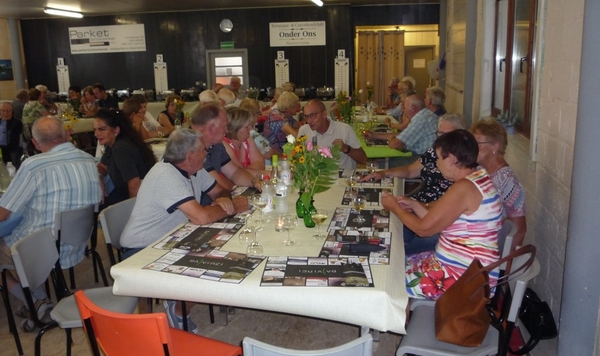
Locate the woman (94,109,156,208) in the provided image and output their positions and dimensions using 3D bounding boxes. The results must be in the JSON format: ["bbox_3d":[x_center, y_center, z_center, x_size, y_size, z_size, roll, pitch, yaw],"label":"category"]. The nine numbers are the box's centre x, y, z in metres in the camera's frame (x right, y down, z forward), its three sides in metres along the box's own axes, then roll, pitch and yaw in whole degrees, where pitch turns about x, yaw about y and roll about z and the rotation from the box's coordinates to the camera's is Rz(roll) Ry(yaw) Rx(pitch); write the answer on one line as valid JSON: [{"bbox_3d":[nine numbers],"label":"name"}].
[{"bbox_3d":[-1.399,0.141,3.919,0.740,1.280,0.500,-4,12,-14],"label":"woman"}]

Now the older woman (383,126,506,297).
[{"bbox_3d":[0.675,0.374,2.598,0.680,1.230,0.500,1,12,13],"label":"older woman"}]

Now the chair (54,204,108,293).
[{"bbox_3d":[-1.633,0.494,3.433,0.530,0.790,0.460,1,12,10],"label":"chair"}]

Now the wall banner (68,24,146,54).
[{"bbox_3d":[-4.671,-3.354,12.605,1.980,0.640,0.030,1,12,10],"label":"wall banner"}]

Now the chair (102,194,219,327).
[{"bbox_3d":[-0.810,0.550,3.043,0.530,0.790,0.460,1,12,10],"label":"chair"}]

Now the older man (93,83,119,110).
[{"bbox_3d":[-3.878,-1.132,10.164,0.700,1.300,0.520,-12,16,-40],"label":"older man"}]

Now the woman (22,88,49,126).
[{"bbox_3d":[-4.952,-1.020,9.992,0.500,1.320,0.680,8,15,40],"label":"woman"}]

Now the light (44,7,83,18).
[{"bbox_3d":[-5.104,-3.586,11.361,0.110,0.100,1.240,1,12,10],"label":"light"}]

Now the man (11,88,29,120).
[{"bbox_3d":[-5.276,-1.007,9.775,0.700,1.270,0.520,-10,15,-36],"label":"man"}]

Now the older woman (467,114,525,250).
[{"bbox_3d":[0.934,0.275,3.039,0.780,1.230,0.540,-2,12,-3],"label":"older woman"}]

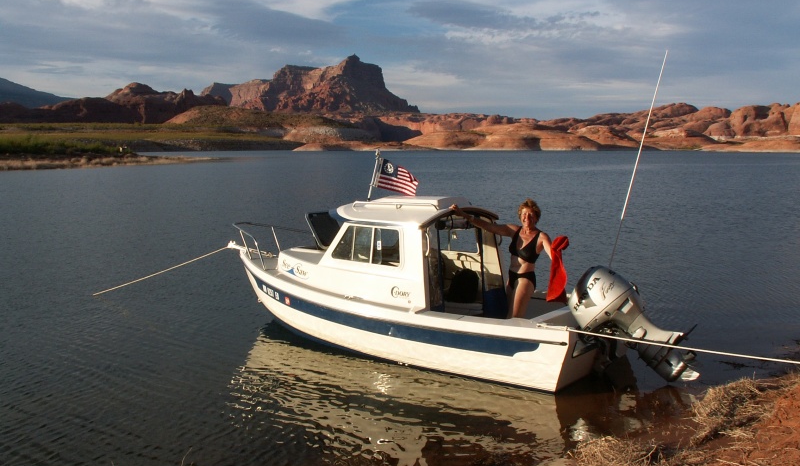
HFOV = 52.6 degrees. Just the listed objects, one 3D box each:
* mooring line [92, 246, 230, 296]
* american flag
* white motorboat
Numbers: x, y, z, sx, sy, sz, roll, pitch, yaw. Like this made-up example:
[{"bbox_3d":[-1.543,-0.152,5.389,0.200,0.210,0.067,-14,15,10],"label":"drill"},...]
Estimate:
[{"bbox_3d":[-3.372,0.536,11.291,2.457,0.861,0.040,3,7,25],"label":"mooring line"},{"bbox_3d":[-0.022,-0.622,9.062,0.460,0.330,0.090,15,9,10],"label":"american flag"},{"bbox_3d":[0.179,0.471,8.894,6.130,1.750,2.000,5,8,37],"label":"white motorboat"}]

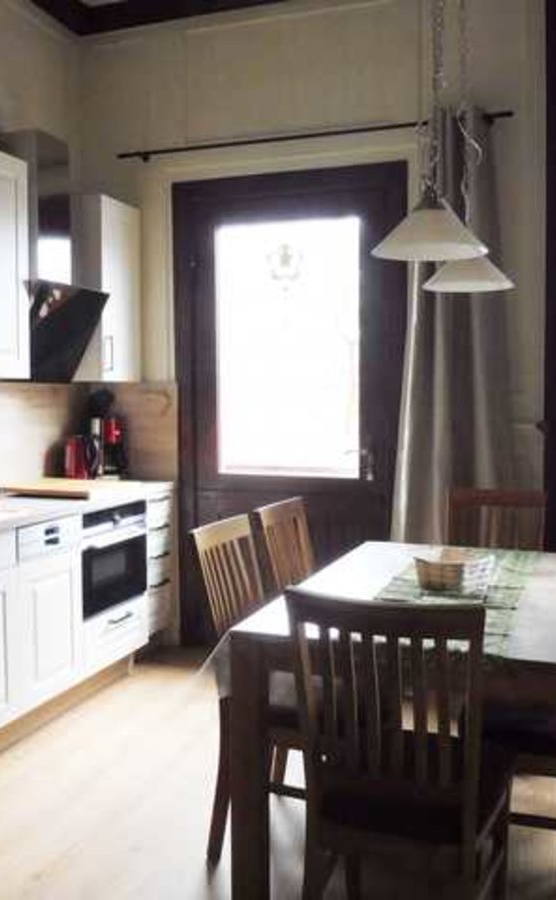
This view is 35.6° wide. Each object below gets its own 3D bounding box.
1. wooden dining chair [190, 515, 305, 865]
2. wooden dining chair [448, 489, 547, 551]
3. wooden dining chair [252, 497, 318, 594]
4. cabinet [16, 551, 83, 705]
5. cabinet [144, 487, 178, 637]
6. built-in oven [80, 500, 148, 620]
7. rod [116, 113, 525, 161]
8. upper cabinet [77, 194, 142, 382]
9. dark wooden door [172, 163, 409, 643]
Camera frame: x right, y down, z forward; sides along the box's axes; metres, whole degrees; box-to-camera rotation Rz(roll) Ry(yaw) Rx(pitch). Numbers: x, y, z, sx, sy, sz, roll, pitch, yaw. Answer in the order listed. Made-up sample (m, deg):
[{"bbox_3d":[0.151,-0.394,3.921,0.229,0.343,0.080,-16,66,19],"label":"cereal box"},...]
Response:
[{"bbox_3d":[0.055,0.740,2.715,0.537,0.990,0.448,2,4,23],"label":"wooden dining chair"},{"bbox_3d":[0.845,0.660,3.450,0.430,0.960,0.550,1,3,19],"label":"wooden dining chair"},{"bbox_3d":[0.246,0.680,3.178,0.550,0.960,0.440,1,3,19],"label":"wooden dining chair"},{"bbox_3d":[-1.199,0.709,3.663,0.582,0.594,0.465,2,4,20],"label":"cabinet"},{"bbox_3d":[-0.889,0.592,4.626,0.512,0.756,0.380,2,4,20],"label":"cabinet"},{"bbox_3d":[-1.004,0.486,4.141,0.547,0.467,0.594,2,4,20],"label":"built-in oven"},{"bbox_3d":[0.112,-1.530,4.274,2.040,0.045,0.100,1,3,19],"label":"rod"},{"bbox_3d":[-0.967,-0.821,4.552,0.340,0.920,0.377,2,4,20],"label":"upper cabinet"},{"bbox_3d":[0.042,-0.155,4.518,1.254,2.507,0.099,2,4,20],"label":"dark wooden door"}]

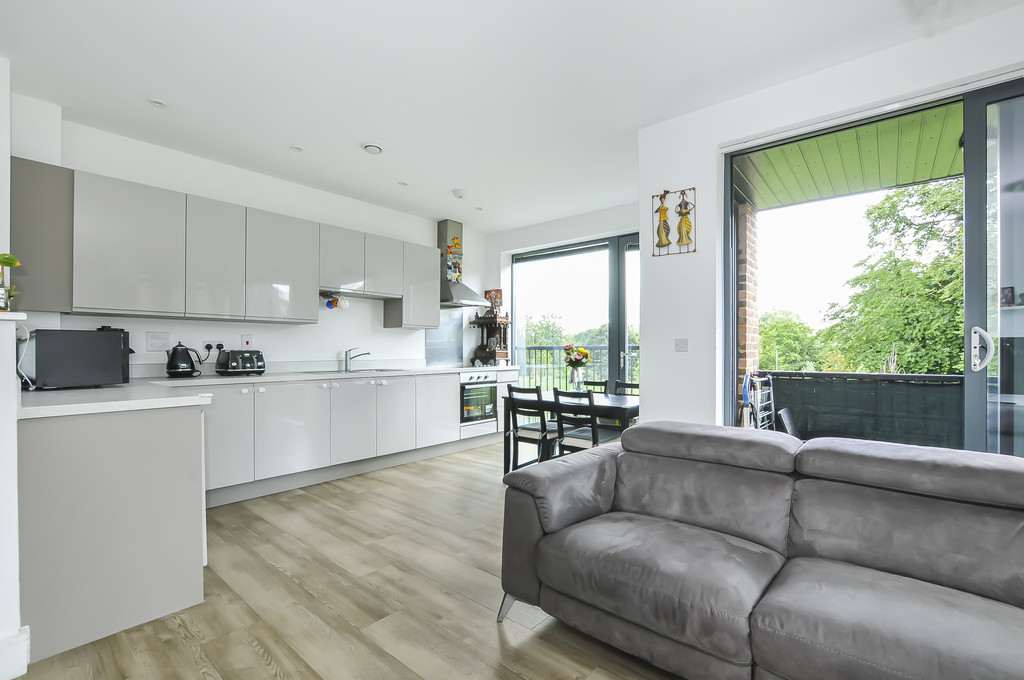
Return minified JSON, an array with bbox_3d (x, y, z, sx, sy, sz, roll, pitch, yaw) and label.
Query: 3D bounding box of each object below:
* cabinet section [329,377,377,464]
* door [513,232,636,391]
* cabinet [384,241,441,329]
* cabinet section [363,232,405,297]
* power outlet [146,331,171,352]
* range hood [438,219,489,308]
[{"bbox_3d":[-1.649,0.737,4.104,0.554,0.752,0.446,-1,-2,43],"label":"cabinet section"},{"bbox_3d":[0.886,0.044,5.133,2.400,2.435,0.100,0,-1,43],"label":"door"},{"bbox_3d":[-1.127,-0.587,4.833,0.366,0.912,0.482,0,-1,43],"label":"cabinet"},{"bbox_3d":[-1.450,-0.762,4.544,0.346,0.607,0.446,-1,-2,43],"label":"cabinet section"},{"bbox_3d":[-2.758,0.018,3.325,0.012,0.150,0.143,0,-1,43],"label":"power outlet"},{"bbox_3d":[-0.639,-0.936,5.242,0.500,1.060,0.605,0,-1,43],"label":"range hood"}]

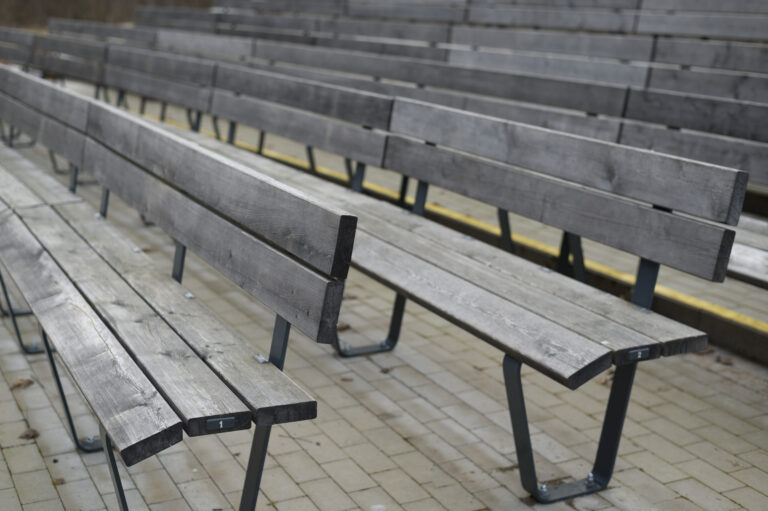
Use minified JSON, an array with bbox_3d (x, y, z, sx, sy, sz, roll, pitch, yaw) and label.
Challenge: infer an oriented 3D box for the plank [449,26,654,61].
[{"bbox_3d":[0.959,-1.286,6.462,0.039,0.131,1.882,5,10,-33],"label":"plank"}]

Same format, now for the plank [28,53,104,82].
[{"bbox_3d":[-2.456,-1.450,8.231,0.039,0.131,1.891,5,9,-34],"label":"plank"}]

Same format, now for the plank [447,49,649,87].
[{"bbox_3d":[0.932,-1.145,6.481,0.039,0.131,1.882,5,10,-33],"label":"plank"}]

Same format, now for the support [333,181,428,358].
[{"bbox_3d":[-0.031,-0.063,3.921,0.491,0.864,0.075,-8,16,-26],"label":"support"}]

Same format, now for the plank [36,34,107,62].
[{"bbox_3d":[-2.429,-1.591,8.212,0.039,0.131,1.891,4,10,-34],"label":"plank"}]

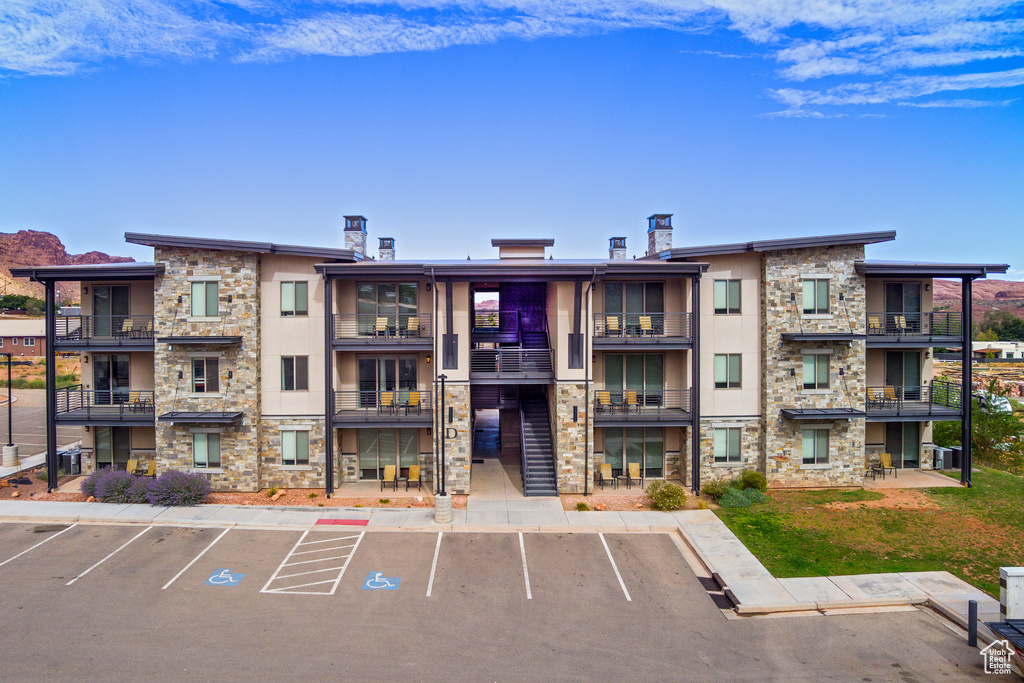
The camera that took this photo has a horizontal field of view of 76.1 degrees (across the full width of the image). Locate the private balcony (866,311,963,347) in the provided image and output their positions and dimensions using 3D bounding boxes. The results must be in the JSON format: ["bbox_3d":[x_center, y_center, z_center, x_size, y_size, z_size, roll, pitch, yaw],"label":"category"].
[{"bbox_3d":[16.657,-0.512,28.224,3.980,1.460,2.250,0,2,-1],"label":"private balcony"}]

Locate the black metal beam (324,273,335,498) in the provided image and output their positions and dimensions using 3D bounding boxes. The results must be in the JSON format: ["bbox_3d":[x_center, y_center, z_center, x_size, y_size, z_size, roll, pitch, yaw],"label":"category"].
[{"bbox_3d":[-7.523,1.898,27.000,0.310,9.100,0.310,0,2,-1],"label":"black metal beam"}]

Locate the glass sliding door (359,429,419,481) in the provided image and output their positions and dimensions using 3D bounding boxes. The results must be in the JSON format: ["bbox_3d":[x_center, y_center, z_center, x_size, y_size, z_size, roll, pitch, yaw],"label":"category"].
[{"bbox_3d":[-5.215,4.788,27.810,2.630,2.370,0.120,0,2,-1],"label":"glass sliding door"}]

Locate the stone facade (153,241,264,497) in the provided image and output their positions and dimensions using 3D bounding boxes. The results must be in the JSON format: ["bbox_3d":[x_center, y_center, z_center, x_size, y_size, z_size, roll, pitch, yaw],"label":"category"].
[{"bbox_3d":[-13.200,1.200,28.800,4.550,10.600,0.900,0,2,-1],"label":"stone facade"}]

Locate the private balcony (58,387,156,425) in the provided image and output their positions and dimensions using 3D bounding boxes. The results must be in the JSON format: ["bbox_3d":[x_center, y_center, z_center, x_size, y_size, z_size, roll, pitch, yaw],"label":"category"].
[{"bbox_3d":[-16.998,2.725,28.300,4.200,1.500,2.000,0,2,-1],"label":"private balcony"}]

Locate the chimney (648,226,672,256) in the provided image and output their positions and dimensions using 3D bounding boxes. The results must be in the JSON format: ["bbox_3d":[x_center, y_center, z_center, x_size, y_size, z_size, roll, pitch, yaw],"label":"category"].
[{"bbox_3d":[6.885,-4.486,30.344,0.799,1.267,1.250,0,2,-1],"label":"chimney"}]

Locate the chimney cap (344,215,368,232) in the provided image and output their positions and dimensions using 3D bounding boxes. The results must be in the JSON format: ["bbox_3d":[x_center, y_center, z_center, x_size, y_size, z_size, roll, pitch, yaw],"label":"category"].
[{"bbox_3d":[-7.148,-5.319,30.038,0.861,0.702,1.330,0,2,-1],"label":"chimney cap"}]

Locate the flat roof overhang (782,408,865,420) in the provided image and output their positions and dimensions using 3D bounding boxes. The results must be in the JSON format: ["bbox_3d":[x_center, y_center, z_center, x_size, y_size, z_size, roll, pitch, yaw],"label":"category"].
[{"bbox_3d":[12.830,2.986,26.950,2.950,0.220,1.150,0,2,-1],"label":"flat roof overhang"}]

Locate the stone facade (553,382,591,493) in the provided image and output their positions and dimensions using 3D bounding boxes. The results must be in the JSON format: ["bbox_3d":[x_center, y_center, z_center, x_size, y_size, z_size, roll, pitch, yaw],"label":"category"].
[{"bbox_3d":[2.578,4.070,27.650,1.500,4.600,1.200,0,2,-1],"label":"stone facade"}]

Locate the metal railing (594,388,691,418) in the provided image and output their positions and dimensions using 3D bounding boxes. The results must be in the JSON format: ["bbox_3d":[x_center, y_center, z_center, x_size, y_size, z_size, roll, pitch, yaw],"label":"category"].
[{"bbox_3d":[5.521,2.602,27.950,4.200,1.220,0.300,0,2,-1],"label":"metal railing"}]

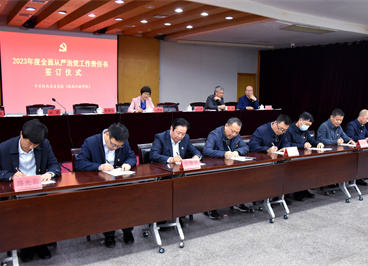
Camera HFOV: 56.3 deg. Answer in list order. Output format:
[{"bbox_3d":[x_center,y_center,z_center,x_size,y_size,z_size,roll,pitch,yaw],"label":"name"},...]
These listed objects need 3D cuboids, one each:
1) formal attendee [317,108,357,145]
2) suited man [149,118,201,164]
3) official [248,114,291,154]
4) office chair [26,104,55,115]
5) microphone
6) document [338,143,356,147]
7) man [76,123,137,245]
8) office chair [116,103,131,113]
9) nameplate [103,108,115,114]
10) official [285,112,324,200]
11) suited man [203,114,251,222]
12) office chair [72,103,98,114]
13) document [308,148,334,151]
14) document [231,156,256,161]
[{"bbox_3d":[2.237,0.268,5.252,0.620,1.260,0.800,-4,7,-31],"label":"formal attendee"},{"bbox_3d":[-0.118,0.444,3.852,0.610,1.200,0.820,-4,7,-31],"label":"suited man"},{"bbox_3d":[1.064,0.363,4.483,0.636,1.212,0.687,-3,7,-31],"label":"official"},{"bbox_3d":[-2.488,-0.040,6.133,0.550,0.918,0.600,-4,7,-31],"label":"office chair"},{"bbox_3d":[-2.165,-0.464,6.053,0.311,0.276,0.081,-1,6,-8],"label":"microphone"},{"bbox_3d":[2.335,0.170,4.862,0.212,0.010,0.283,-3,7,-31],"label":"document"},{"bbox_3d":[-0.755,0.487,3.389,0.586,1.182,0.697,-3,7,-31],"label":"man"},{"bbox_3d":[-1.075,-0.132,6.981,0.550,0.925,0.600,-4,7,-31],"label":"office chair"},{"bbox_3d":[-1.349,-0.391,6.182,0.192,0.096,0.081,-3,7,-31],"label":"nameplate"},{"bbox_3d":[1.591,0.327,4.800,0.606,1.222,0.707,-3,7,-31],"label":"official"},{"bbox_3d":[0.494,0.406,4.220,0.640,1.200,0.820,-4,7,-31],"label":"suited man"},{"bbox_3d":[-1.790,-0.089,6.551,0.550,0.928,0.600,-4,7,-31],"label":"office chair"},{"bbox_3d":[1.789,0.218,4.563,0.290,0.003,0.220,-4,7,-31],"label":"document"},{"bbox_3d":[0.633,0.277,3.779,0.212,0.010,0.283,-3,7,-31],"label":"document"}]

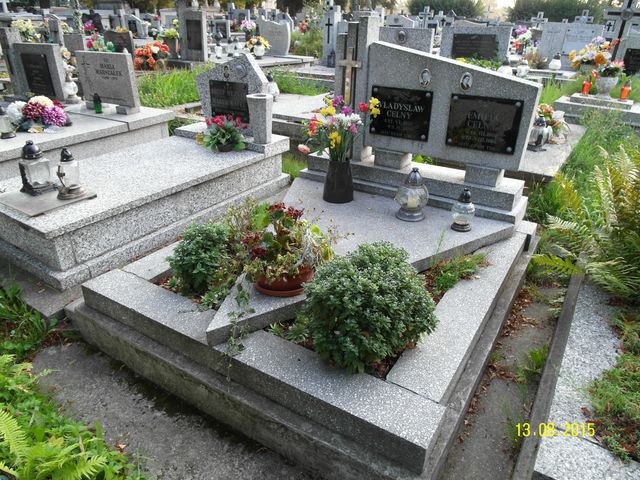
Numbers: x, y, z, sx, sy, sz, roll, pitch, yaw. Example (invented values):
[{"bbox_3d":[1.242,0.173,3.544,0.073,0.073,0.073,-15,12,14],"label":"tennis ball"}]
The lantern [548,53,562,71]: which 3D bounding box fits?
[{"bbox_3d":[3.707,-2.795,6.948,0.155,0.240,0.155,15,30,29],"label":"lantern"}]

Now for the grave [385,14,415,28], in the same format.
[{"bbox_3d":[2.564,-6.980,14.681,0.900,0.800,0.150,16,31,29],"label":"grave"}]

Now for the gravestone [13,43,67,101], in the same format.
[{"bbox_3d":[-2.579,-1.535,4.094,0.600,0.490,0.090,12,27,21],"label":"gravestone"}]

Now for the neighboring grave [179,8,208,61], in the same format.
[{"bbox_3d":[-2.836,-4.510,9.812,0.620,1.040,0.160,15,30,29],"label":"neighboring grave"}]

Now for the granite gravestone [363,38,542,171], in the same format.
[{"bbox_3d":[0.807,-0.877,2.848,1.069,0.696,0.138,15,30,29],"label":"granite gravestone"}]

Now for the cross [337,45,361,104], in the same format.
[{"bbox_3d":[0.205,-1.144,3.117,0.178,0.385,0.030,15,30,29],"label":"cross"}]

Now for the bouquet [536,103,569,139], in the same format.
[{"bbox_3d":[2.094,-1.049,3.945,0.270,0.303,0.250,16,31,29],"label":"bouquet"}]

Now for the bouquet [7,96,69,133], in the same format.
[{"bbox_3d":[-2.416,-1.084,3.784,0.494,0.236,0.380,-15,30,-28],"label":"bouquet"}]

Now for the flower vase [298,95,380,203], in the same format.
[{"bbox_3d":[0.122,-0.552,2.756,0.470,0.650,0.410,16,31,29],"label":"flower vase"}]

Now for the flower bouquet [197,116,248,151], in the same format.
[{"bbox_3d":[-0.805,-0.888,3.650,0.333,0.282,0.299,15,30,29],"label":"flower bouquet"}]

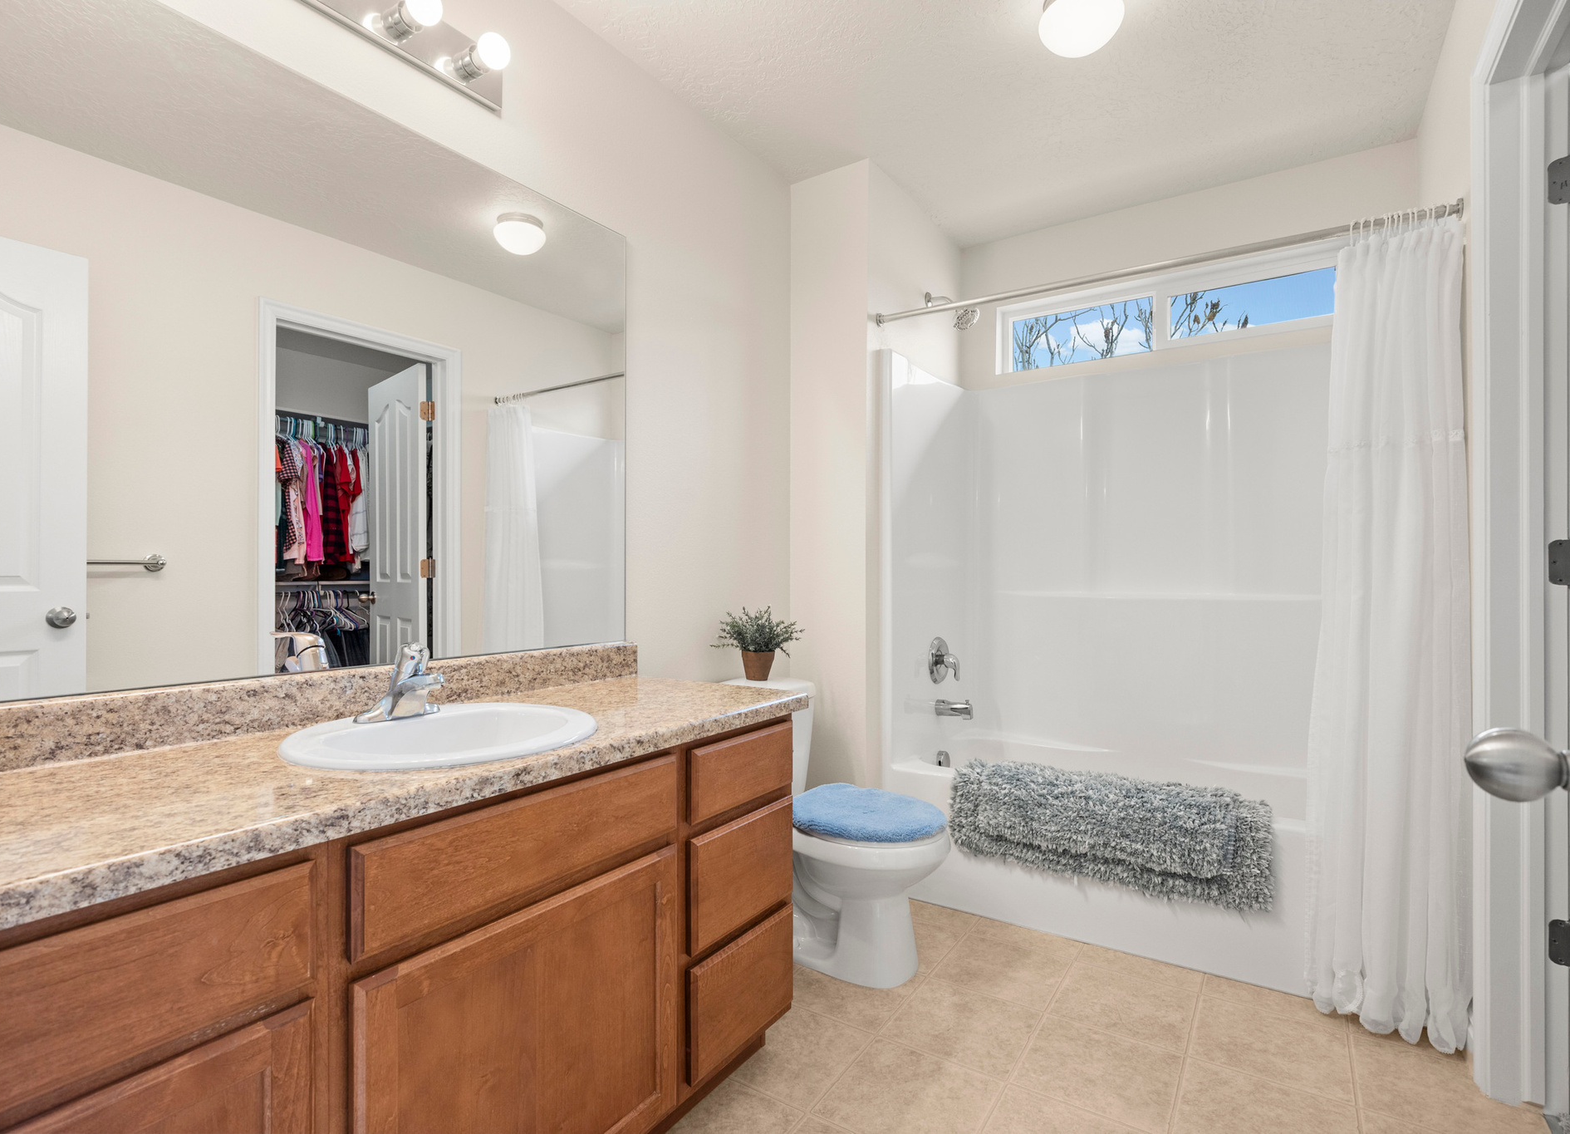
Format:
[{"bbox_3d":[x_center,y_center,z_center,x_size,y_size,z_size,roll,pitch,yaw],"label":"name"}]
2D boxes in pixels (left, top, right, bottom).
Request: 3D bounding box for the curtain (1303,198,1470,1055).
[{"bbox_3d":[1.414,0.135,1.795,0.307,1.887,0.150,0,-1,34],"label":"curtain"}]

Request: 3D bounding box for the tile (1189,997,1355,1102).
[{"bbox_3d":[1.093,1.088,1.706,0.301,0.010,0.301,0,-1,34],"label":"tile"}]

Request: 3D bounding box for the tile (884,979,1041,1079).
[{"bbox_3d":[0.424,1.087,1.789,0.301,0.010,0.301,0,-1,34],"label":"tile"}]

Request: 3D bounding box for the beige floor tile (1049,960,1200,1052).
[{"bbox_3d":[0.842,1.089,1.873,0.301,0.010,0.301,0,-1,34],"label":"beige floor tile"}]

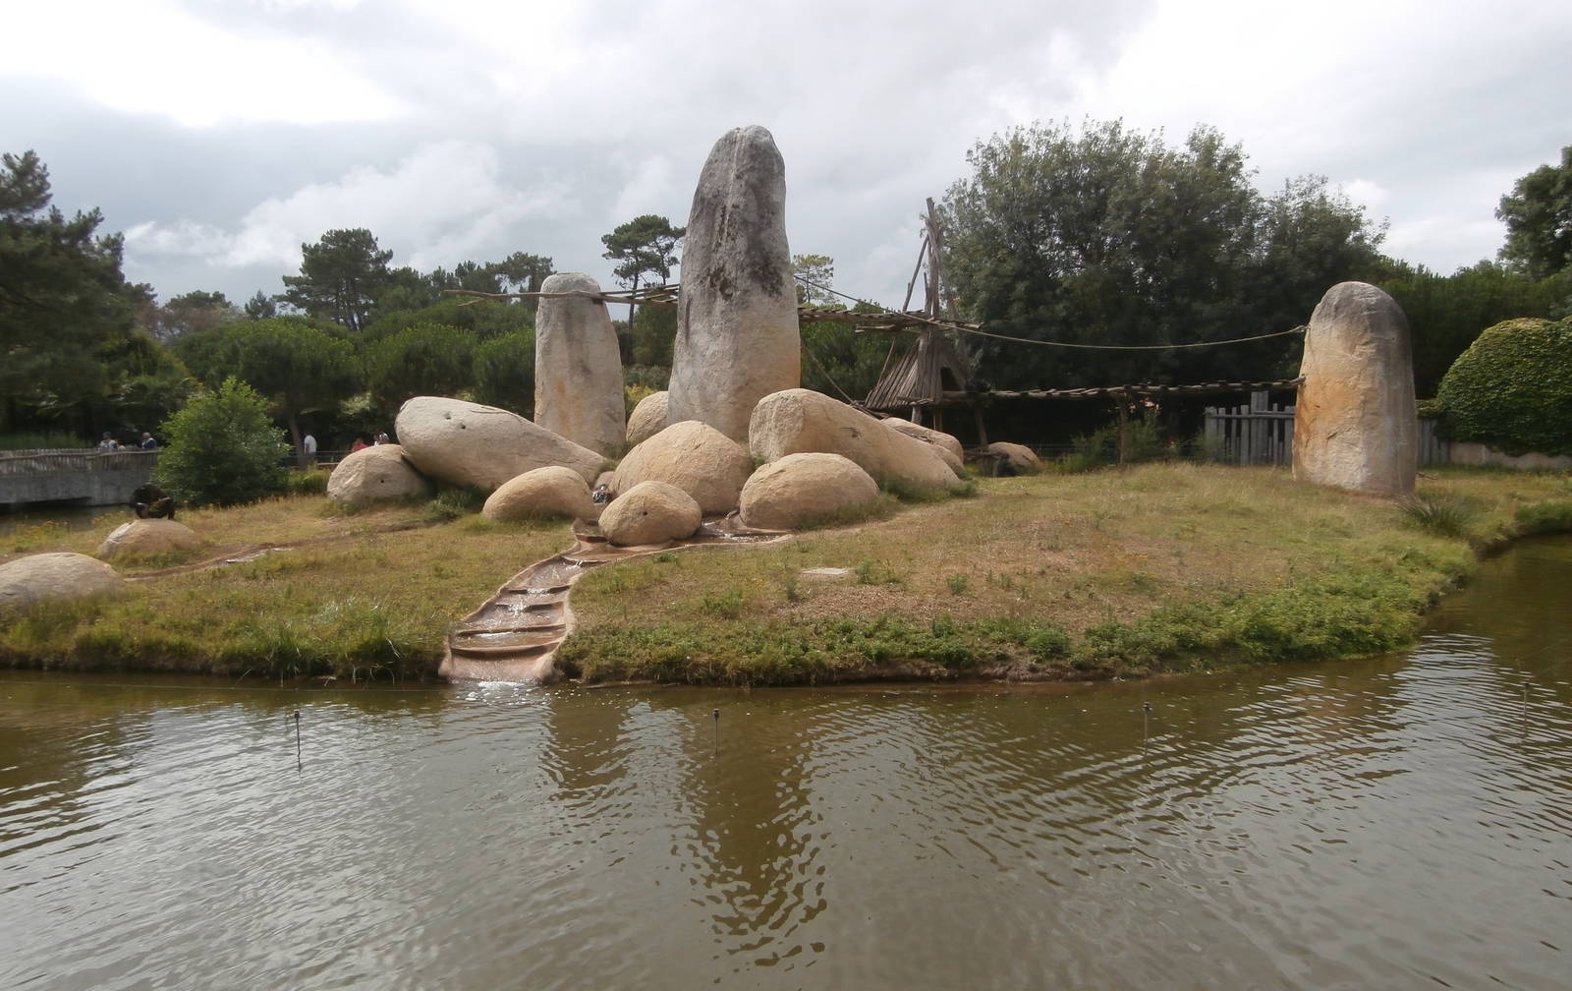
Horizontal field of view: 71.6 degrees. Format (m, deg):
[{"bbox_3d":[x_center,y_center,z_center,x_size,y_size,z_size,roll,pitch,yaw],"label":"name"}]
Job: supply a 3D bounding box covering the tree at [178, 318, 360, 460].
[{"bbox_3d":[-23.271,-4.721,49.000,8.100,6.500,7.300,-3,4,-25],"label":"tree"}]

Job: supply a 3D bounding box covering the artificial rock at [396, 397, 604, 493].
[{"bbox_3d":[-7.047,-1.232,26.973,5.110,2.330,2.700,0,3,0],"label":"artificial rock"}]

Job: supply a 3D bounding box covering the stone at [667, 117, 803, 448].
[{"bbox_3d":[-1.428,-5.254,30.254,3.640,9.610,3.200,0,3,0],"label":"stone"}]

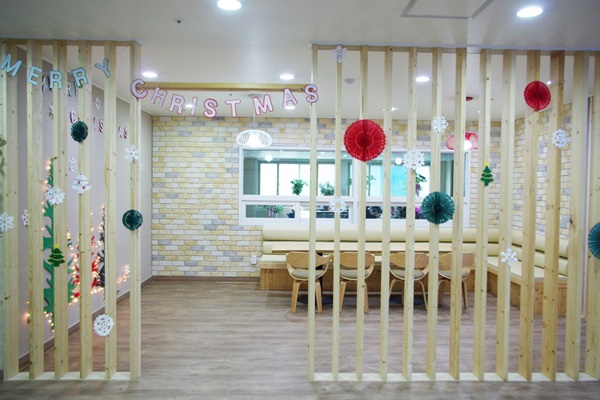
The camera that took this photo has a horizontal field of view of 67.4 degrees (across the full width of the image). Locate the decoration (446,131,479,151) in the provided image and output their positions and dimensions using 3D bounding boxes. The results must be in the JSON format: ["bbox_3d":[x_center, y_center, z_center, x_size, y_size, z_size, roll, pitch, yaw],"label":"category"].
[{"bbox_3d":[2.120,-0.754,5.800,0.460,0.235,0.460,1,2,-1],"label":"decoration"}]

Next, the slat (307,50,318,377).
[{"bbox_3d":[0.107,0.122,3.726,0.038,2.732,0.130,1,2,-1],"label":"slat"}]

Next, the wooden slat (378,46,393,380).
[{"bbox_3d":[0.716,0.128,3.739,0.038,2.732,0.130,1,2,-1],"label":"wooden slat"}]

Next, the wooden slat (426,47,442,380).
[{"bbox_3d":[1.117,0.132,3.748,0.038,2.732,0.130,1,2,-1],"label":"wooden slat"}]

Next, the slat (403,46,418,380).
[{"bbox_3d":[0.915,0.130,3.743,0.038,2.732,0.130,1,2,-1],"label":"slat"}]

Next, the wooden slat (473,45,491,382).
[{"bbox_3d":[1.518,0.137,3.756,0.038,2.732,0.130,1,2,-1],"label":"wooden slat"}]

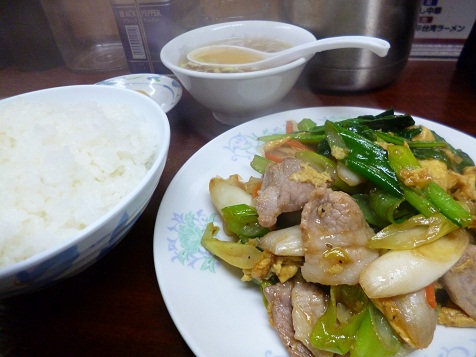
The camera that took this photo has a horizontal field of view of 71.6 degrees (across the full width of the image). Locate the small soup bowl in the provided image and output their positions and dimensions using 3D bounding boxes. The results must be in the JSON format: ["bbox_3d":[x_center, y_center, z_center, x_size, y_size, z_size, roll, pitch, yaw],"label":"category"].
[{"bbox_3d":[0.002,-0.085,0.285,0.124,0.059,0.124,-2,42,2],"label":"small soup bowl"}]

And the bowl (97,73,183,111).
[{"bbox_3d":[-0.096,-0.061,0.293,0.098,0.023,0.098,-2,42,2],"label":"bowl"}]

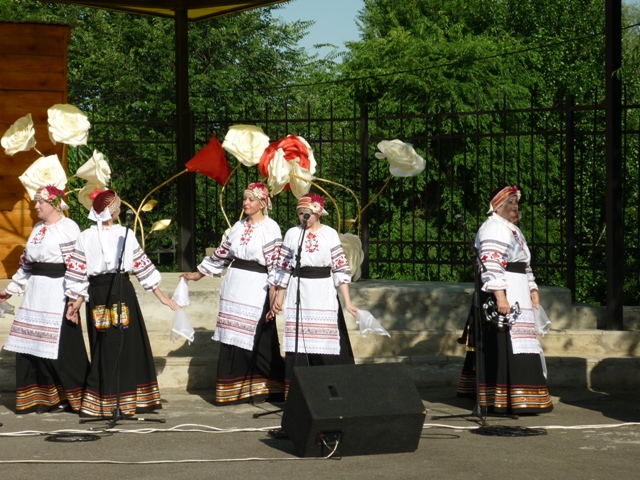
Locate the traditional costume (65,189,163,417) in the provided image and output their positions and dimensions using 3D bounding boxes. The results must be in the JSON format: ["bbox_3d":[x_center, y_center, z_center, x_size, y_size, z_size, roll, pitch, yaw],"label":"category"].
[{"bbox_3d":[-1.505,0.446,14.350,0.720,1.650,0.550,0,1,7],"label":"traditional costume"}]

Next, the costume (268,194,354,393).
[{"bbox_3d":[-0.065,0.450,15.200,0.630,1.600,0.440,0,1,6],"label":"costume"}]

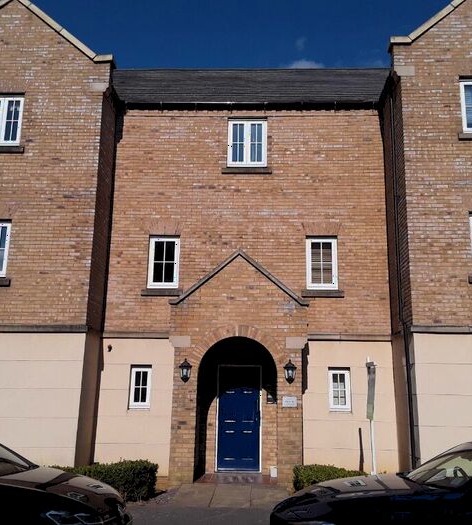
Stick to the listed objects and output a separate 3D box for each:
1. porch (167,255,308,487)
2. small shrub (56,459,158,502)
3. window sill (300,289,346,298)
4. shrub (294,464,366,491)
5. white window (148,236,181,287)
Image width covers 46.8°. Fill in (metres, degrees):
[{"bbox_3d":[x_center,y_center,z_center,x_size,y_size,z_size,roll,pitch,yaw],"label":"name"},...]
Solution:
[{"bbox_3d":[0.057,2.007,10.744,2.670,4.372,1.085,0,-12,2],"label":"porch"},{"bbox_3d":[-2.327,3.681,9.266,1.920,0.540,0.850,0,-13,2],"label":"small shrub"},{"bbox_3d":[1.839,0.668,11.552,0.882,0.153,0.160,0,-12,2],"label":"window sill"},{"bbox_3d":[1.635,3.693,9.119,1.350,0.530,0.800,0,-13,2],"label":"shrub"},{"bbox_3d":[-1.557,0.022,11.905,0.669,1.106,0.100,0,-12,2],"label":"white window"}]

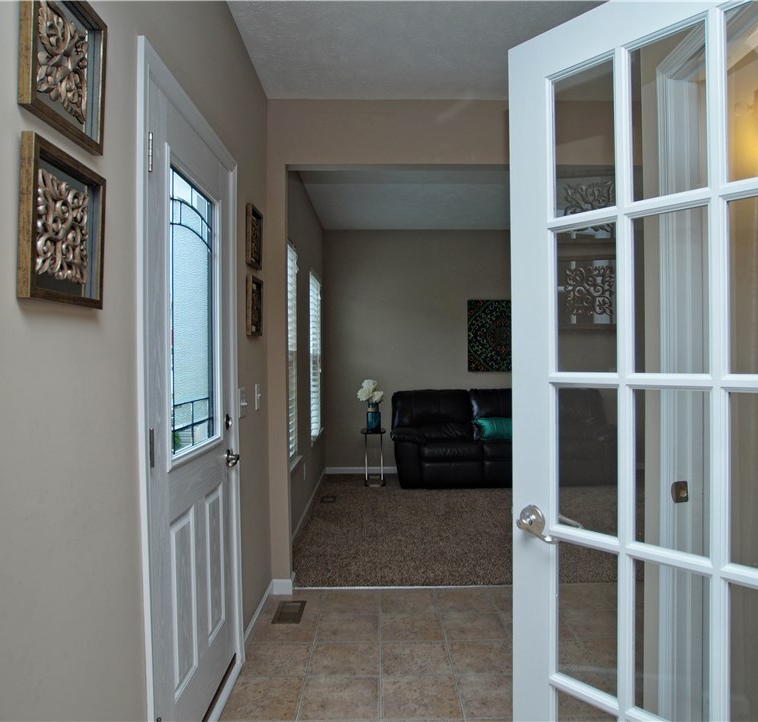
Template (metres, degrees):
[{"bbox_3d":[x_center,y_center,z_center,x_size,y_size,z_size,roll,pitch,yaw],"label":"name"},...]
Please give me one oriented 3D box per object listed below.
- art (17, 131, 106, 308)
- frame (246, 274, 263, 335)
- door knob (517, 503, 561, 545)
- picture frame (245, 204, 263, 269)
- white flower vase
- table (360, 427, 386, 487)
[{"bbox_3d":[-0.590,-0.245,1.083,0.027,0.278,0.259,2,0,0],"label":"art"},{"bbox_3d":[-0.599,-0.256,2.778,0.027,0.278,0.259,1,0,0],"label":"frame"},{"bbox_3d":[0.360,0.378,1.312,0.064,0.074,0.128,-1,0,-42],"label":"door knob"},{"bbox_3d":[-0.601,-0.592,2.785,0.027,0.278,0.259,1,0,0],"label":"picture frame"},{"bbox_3d":[-0.054,0.580,6.001,0.145,0.280,0.145,0,0,0],"label":"white flower vase"},{"bbox_3d":[-0.051,1.006,6.035,0.262,0.573,0.360,0,0,0],"label":"table"}]

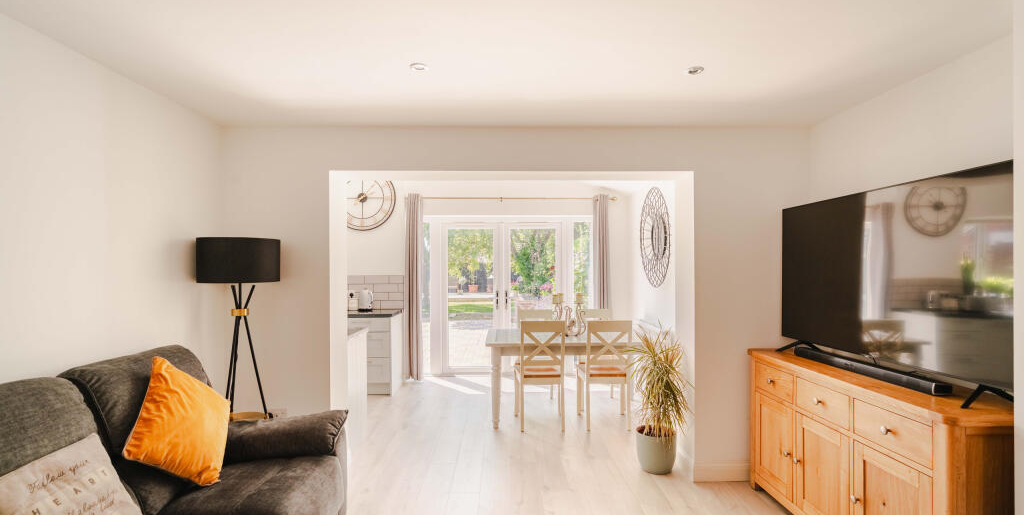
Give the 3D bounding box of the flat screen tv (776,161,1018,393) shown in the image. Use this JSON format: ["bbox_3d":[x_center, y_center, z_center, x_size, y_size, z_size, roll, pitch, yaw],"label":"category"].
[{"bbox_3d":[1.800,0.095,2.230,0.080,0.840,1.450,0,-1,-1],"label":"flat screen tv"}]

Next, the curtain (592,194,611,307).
[{"bbox_3d":[1.133,0.367,5.780,0.240,2.340,0.130,0,-1,-1],"label":"curtain"}]

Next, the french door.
[{"bbox_3d":[-0.060,0.500,5.950,2.200,2.100,0.100,0,-1,-1],"label":"french door"}]

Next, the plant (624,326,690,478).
[{"bbox_3d":[1.020,0.970,3.190,0.460,1.030,0.450,0,-1,-1],"label":"plant"}]

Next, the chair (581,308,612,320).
[{"bbox_3d":[0.905,1.040,4.750,0.440,0.955,0.480,0,-1,-1],"label":"chair"}]

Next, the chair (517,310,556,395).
[{"bbox_3d":[0.270,1.040,4.745,0.440,0.955,0.480,0,-1,-1],"label":"chair"}]

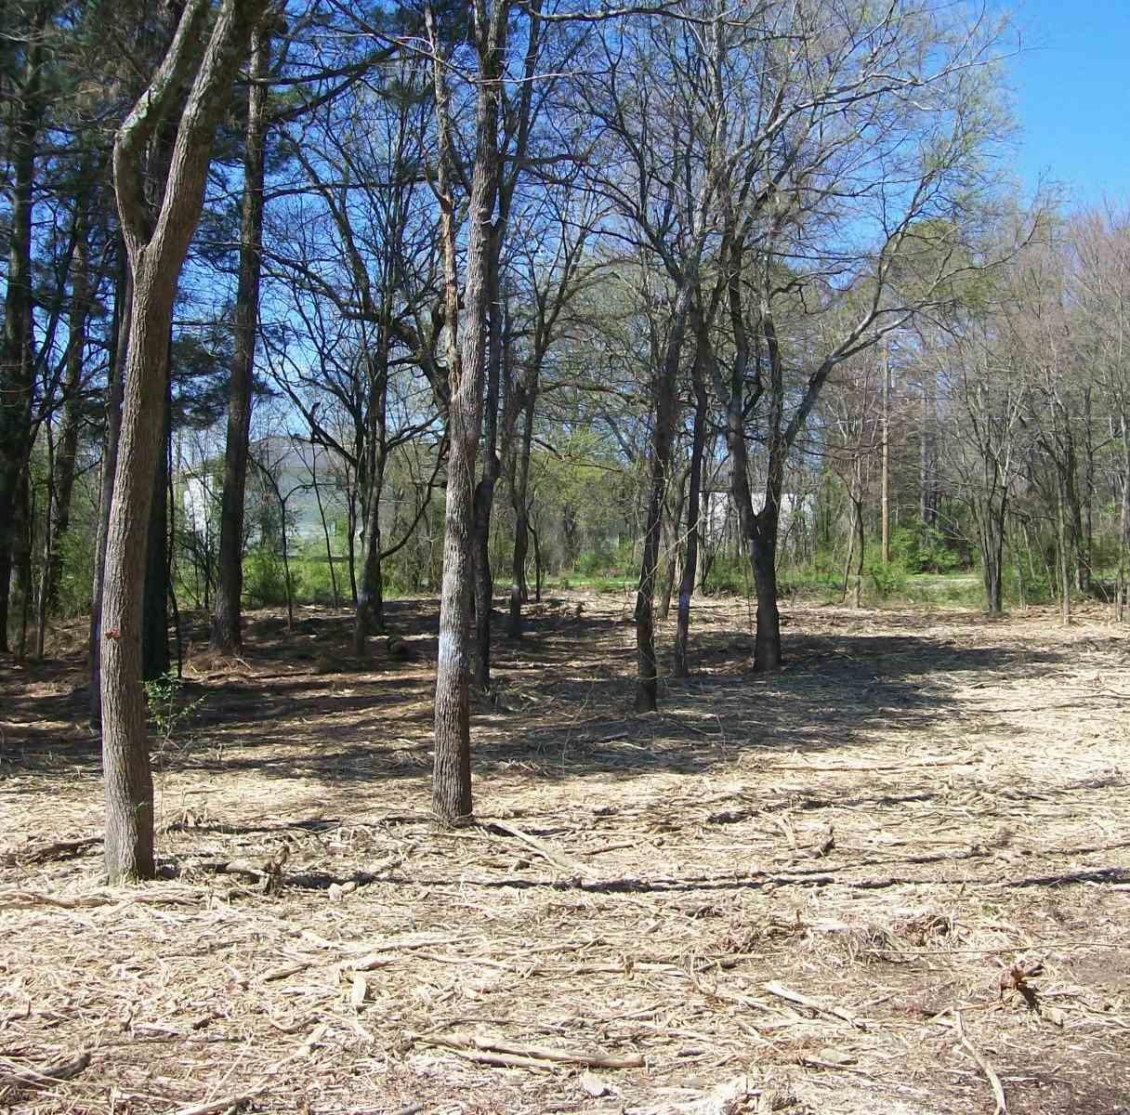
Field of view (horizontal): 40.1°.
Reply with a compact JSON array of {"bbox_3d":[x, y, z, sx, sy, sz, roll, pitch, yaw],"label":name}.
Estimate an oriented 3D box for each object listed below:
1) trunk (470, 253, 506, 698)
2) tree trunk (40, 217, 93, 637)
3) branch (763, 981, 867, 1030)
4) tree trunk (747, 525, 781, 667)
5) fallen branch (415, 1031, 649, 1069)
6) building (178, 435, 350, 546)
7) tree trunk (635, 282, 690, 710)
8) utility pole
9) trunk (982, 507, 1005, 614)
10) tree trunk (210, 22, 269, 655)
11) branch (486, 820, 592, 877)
[{"bbox_3d":[-0.769,-0.836,15.803,0.190,4.411,0.190,2,1,0],"label":"trunk"},{"bbox_3d":[-7.944,-2.071,24.708,0.500,6.367,0.420,3,1,0],"label":"tree trunk"},{"bbox_3d":[0.839,1.501,5.236,0.060,0.045,0.501,-1,1,-32],"label":"branch"},{"bbox_3d":[2.385,0.472,18.615,0.348,1.711,0.348,-1,1,0],"label":"tree trunk"},{"bbox_3d":[-0.121,1.477,4.709,0.736,0.060,0.130,0,1,16],"label":"fallen branch"},{"bbox_3d":[-15.738,-3.296,82.000,9.000,6.600,8.000,0,1,-30],"label":"building"},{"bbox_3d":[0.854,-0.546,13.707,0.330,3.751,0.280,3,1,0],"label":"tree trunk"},{"bbox_3d":[12.829,-4.183,62.009,0.256,9.250,0.256,0,1,0],"label":"utility pole"},{"bbox_3d":[7.764,0.053,28.011,0.360,1.979,0.320,-1,1,0],"label":"trunk"},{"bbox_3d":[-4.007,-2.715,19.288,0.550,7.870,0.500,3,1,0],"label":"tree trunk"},{"bbox_3d":[-0.145,1.403,7.655,0.120,0.090,1.125,-1,1,-26],"label":"branch"}]

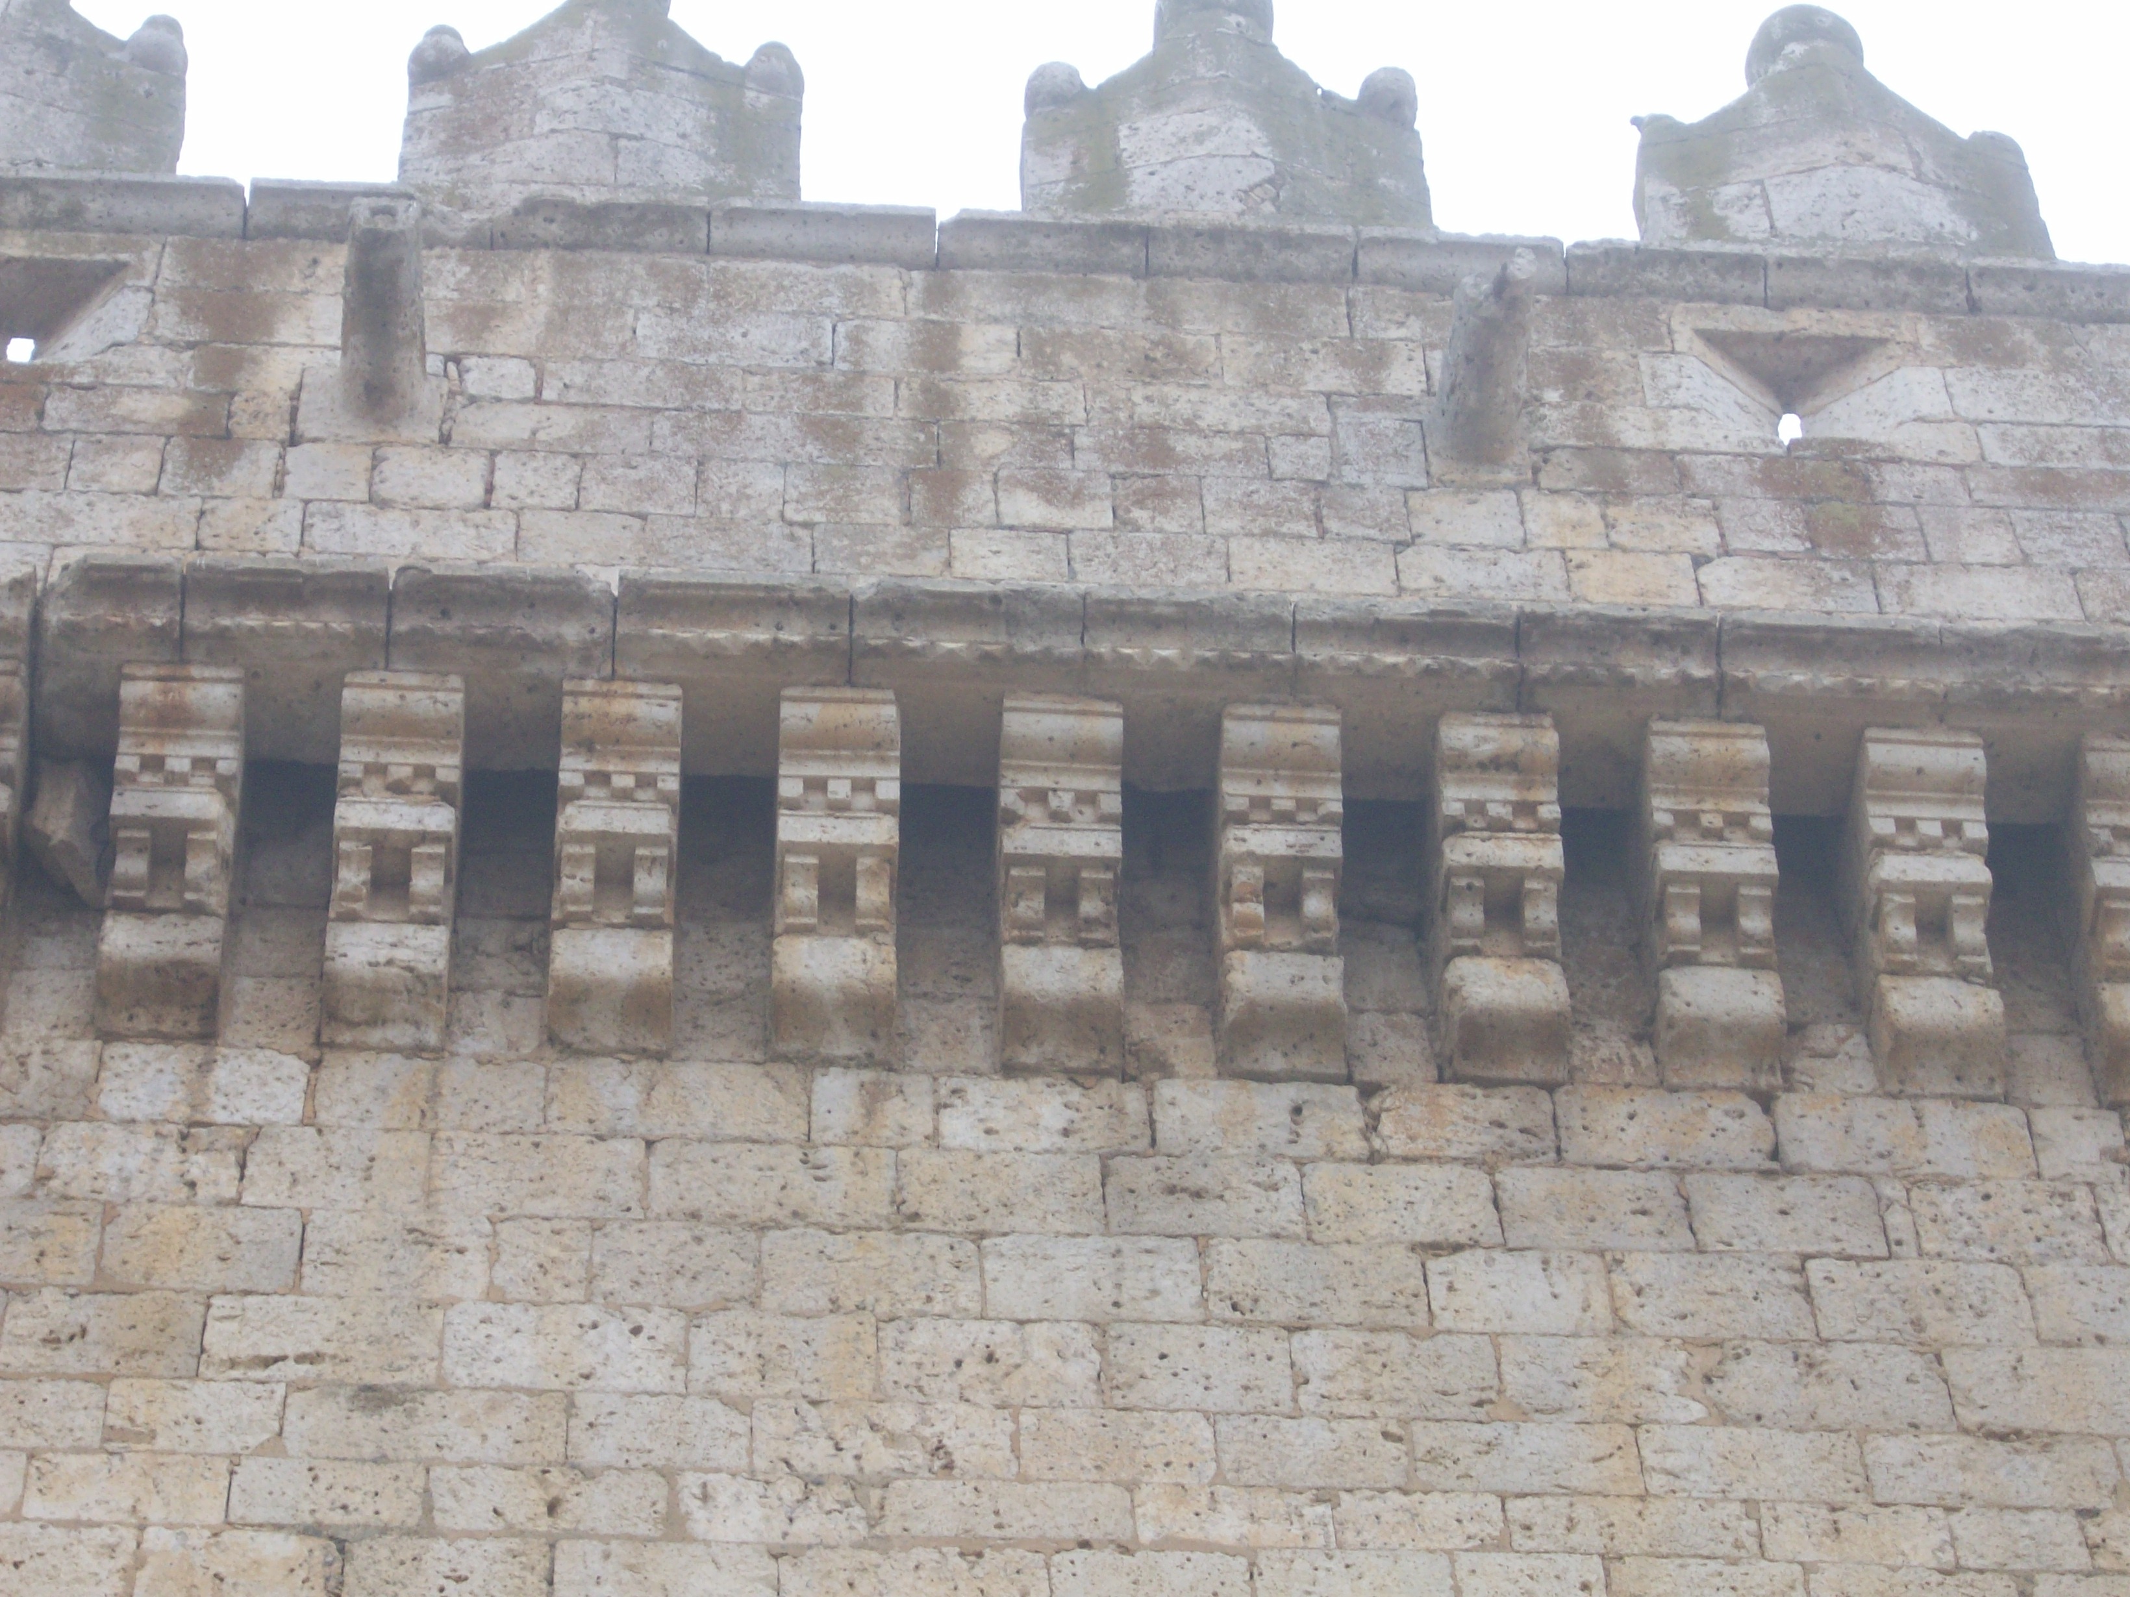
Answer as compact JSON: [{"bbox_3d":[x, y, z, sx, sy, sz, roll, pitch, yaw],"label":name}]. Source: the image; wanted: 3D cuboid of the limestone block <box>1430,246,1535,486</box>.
[{"bbox_3d":[1.598,-1.583,23.362,0.369,0.349,0.805,2,-45,-5],"label":"limestone block"}]

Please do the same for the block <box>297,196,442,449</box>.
[{"bbox_3d":[-2.529,-1.728,22.960,0.485,0.349,0.854,2,-45,-5],"label":"block"}]

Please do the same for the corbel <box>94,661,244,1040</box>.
[{"bbox_3d":[-2.430,0.131,17.061,0.328,0.990,0.540,2,-53,-4],"label":"corbel"}]

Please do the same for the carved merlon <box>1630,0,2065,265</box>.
[{"bbox_3d":[3.039,-2.501,25.409,1.591,1.775,0.630,2,-45,-5],"label":"carved merlon"}]

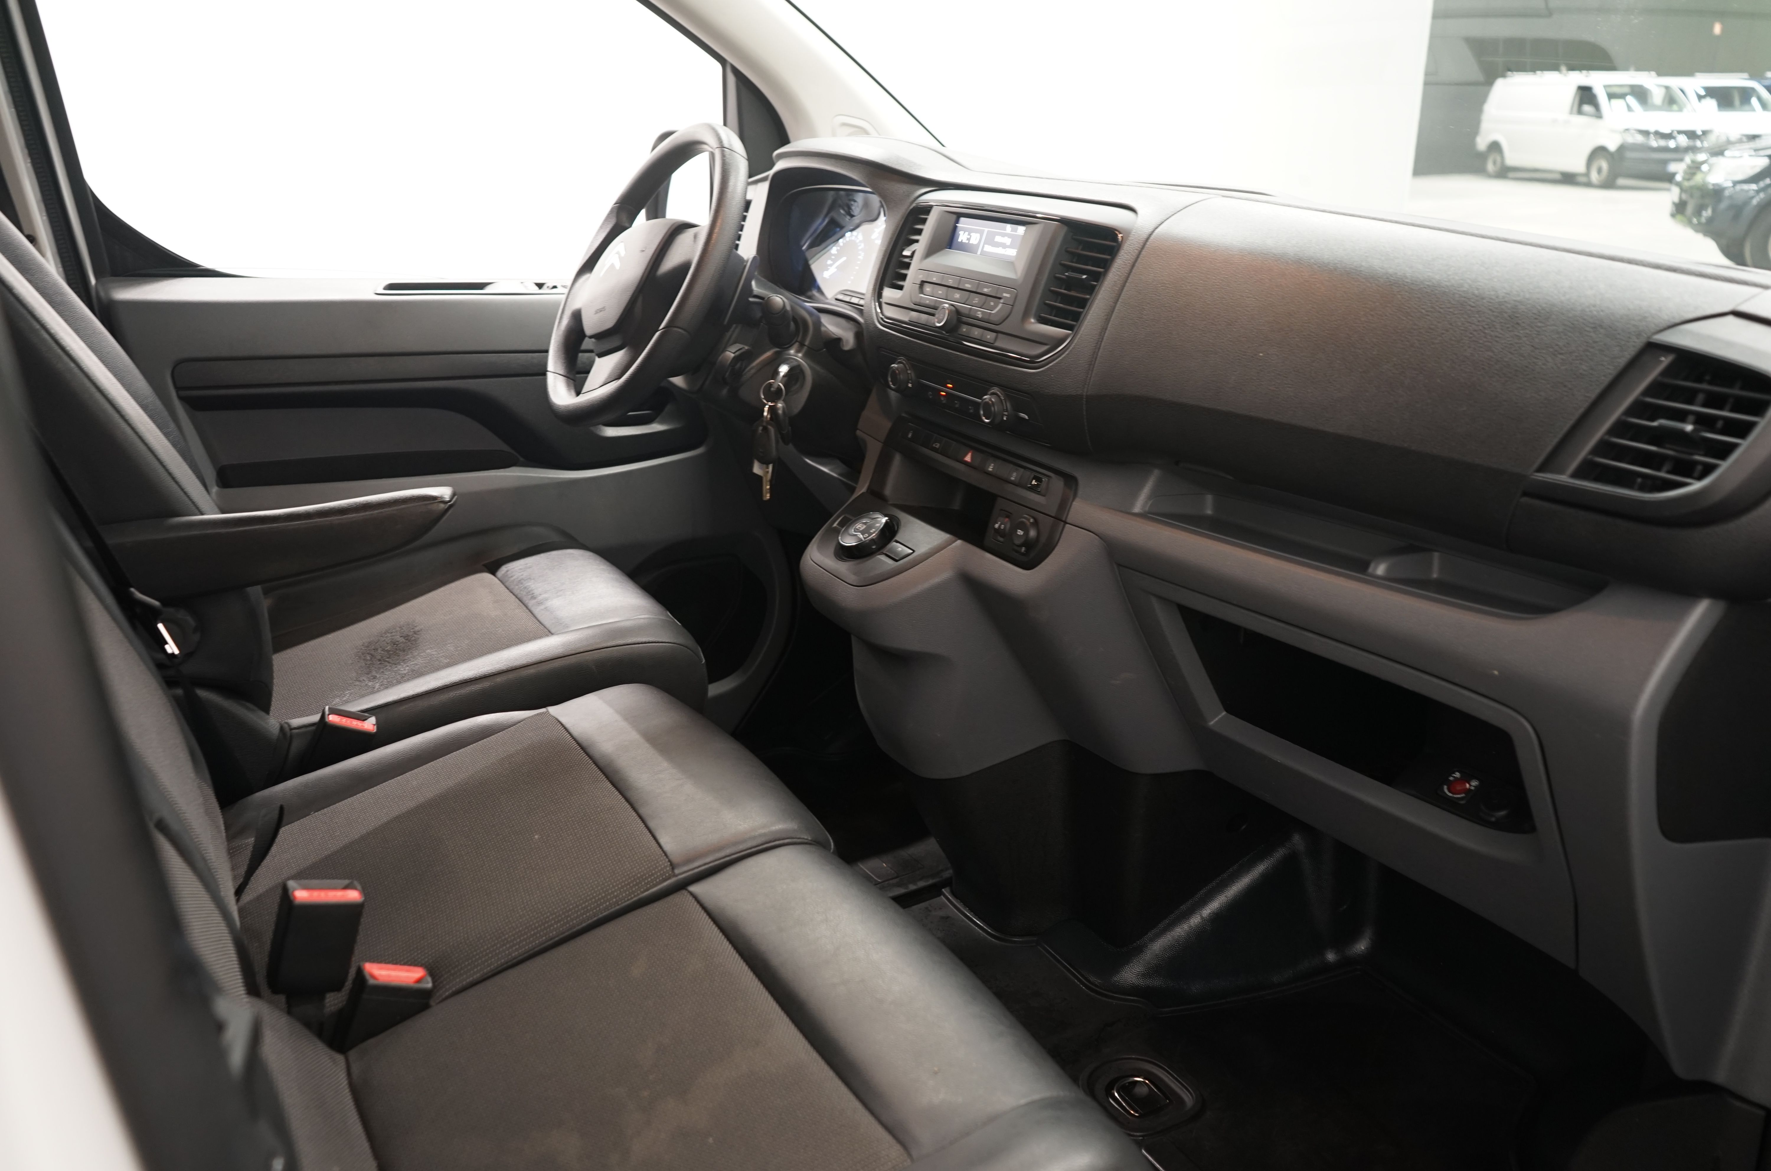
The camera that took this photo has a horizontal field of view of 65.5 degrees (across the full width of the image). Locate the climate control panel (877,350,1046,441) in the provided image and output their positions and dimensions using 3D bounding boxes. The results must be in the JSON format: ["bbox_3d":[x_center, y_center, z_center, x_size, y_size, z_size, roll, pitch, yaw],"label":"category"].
[{"bbox_3d":[0.069,-0.185,1.313,0.040,0.052,0.268,-22,27,-23],"label":"climate control panel"}]

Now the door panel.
[{"bbox_3d":[-0.541,-0.078,1.945,0.890,0.730,0.140,-10,22,-28],"label":"door panel"}]

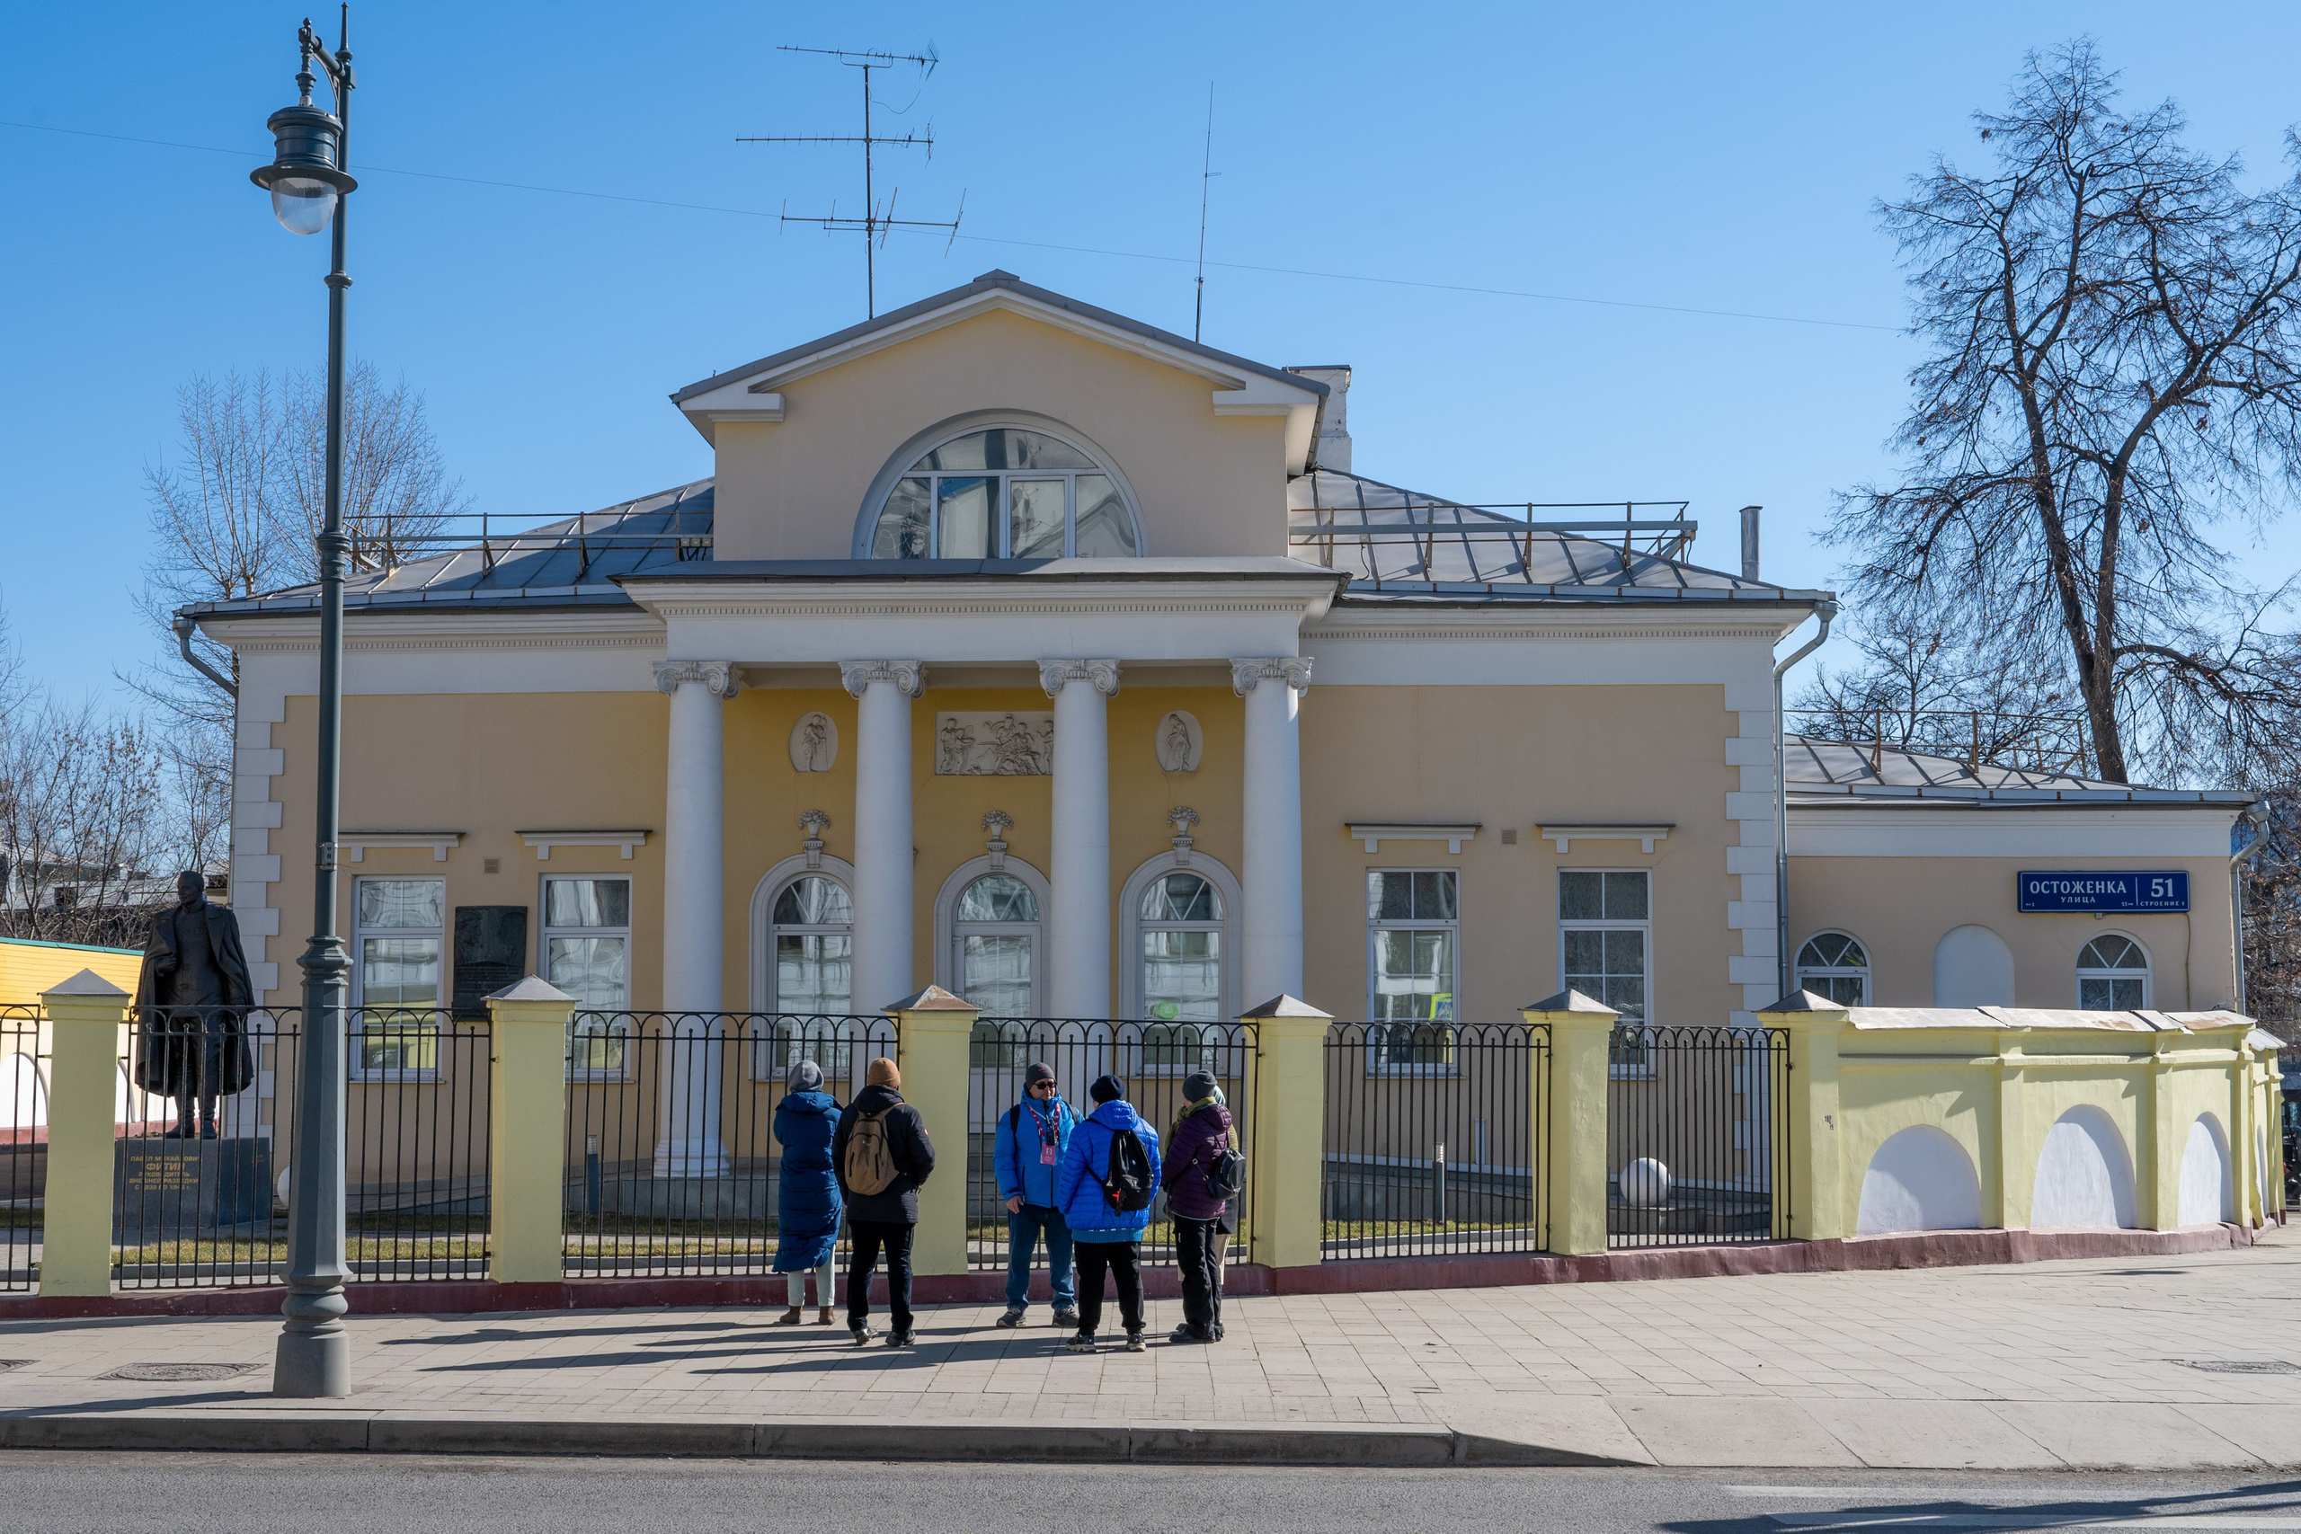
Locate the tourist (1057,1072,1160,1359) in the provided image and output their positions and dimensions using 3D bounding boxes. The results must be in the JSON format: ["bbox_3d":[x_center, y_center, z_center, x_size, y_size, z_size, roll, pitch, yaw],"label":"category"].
[{"bbox_3d":[-0.255,2.689,13.500,0.620,1.670,0.480,2,-5,-26],"label":"tourist"}]

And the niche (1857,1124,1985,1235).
[{"bbox_3d":[6.736,3.596,19.561,1.520,0.947,0.150,3,-6,-30],"label":"niche"}]

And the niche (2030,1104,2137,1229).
[{"bbox_3d":[8.538,3.653,20.450,1.270,1.137,0.140,2,-5,-25],"label":"niche"}]

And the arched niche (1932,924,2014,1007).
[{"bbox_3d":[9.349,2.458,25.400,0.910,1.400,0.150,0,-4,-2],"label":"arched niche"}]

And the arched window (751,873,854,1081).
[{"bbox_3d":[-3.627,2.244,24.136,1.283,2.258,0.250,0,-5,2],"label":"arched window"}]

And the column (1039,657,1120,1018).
[{"bbox_3d":[-0.721,1.545,22.900,0.820,5.300,0.820,0,-4,2],"label":"column"}]

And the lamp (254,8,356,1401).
[{"bbox_3d":[-4.414,-0.467,11.654,0.540,7.402,0.900,0,-5,6],"label":"lamp"}]

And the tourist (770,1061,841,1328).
[{"bbox_3d":[-2.247,2.773,14.600,0.500,1.730,0.420,1,-4,-12],"label":"tourist"}]

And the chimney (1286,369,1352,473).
[{"bbox_3d":[2.251,-4.511,29.800,0.860,1.600,0.850,0,-4,2],"label":"chimney"}]

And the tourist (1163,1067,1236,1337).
[{"bbox_3d":[0.309,2.745,14.000,0.340,1.688,0.500,-2,-5,25],"label":"tourist"}]

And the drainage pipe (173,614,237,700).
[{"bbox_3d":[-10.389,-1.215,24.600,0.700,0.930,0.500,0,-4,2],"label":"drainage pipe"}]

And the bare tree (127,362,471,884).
[{"bbox_3d":[-16.581,-0.492,43.207,6.200,14.814,6.000,0,-5,2],"label":"bare tree"}]

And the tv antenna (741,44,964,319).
[{"bbox_3d":[-3.597,-6.956,27.712,2.754,4.134,2.100,1,-5,-10],"label":"tv antenna"}]

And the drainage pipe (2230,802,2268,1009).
[{"bbox_3d":[13.110,2.587,26.676,0.430,4.350,0.350,0,-5,2],"label":"drainage pipe"}]

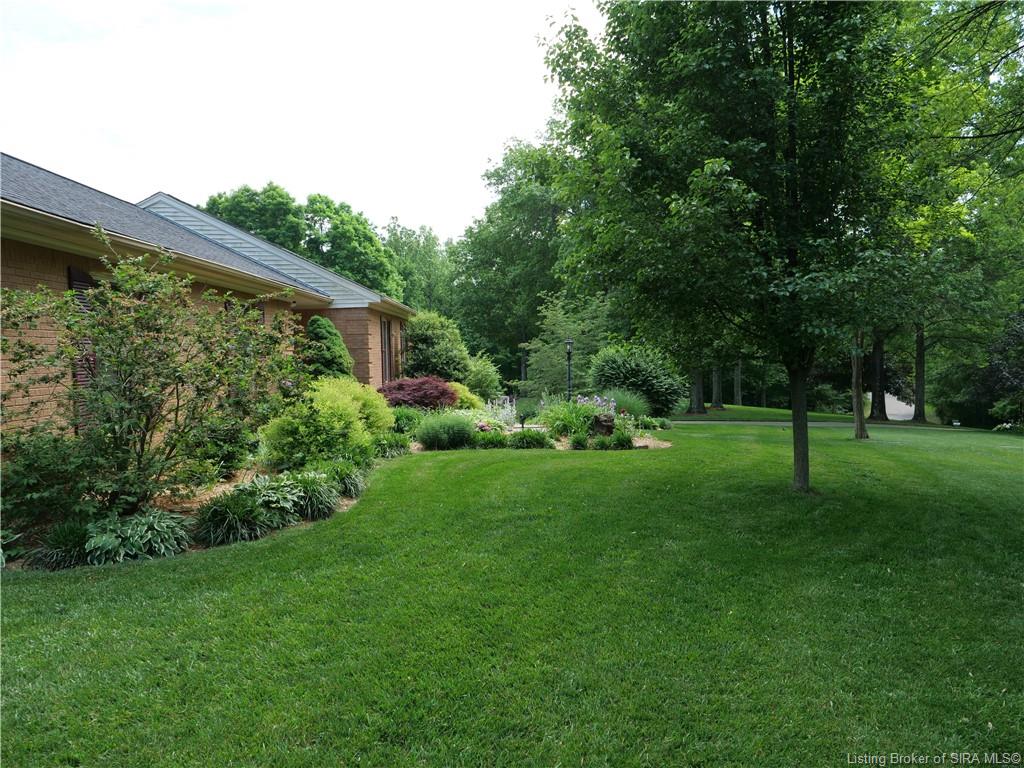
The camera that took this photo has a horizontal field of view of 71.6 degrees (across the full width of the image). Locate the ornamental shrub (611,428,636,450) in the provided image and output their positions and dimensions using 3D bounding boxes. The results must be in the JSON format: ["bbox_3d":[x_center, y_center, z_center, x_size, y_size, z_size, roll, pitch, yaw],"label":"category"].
[{"bbox_3d":[1.794,0.889,11.410,0.410,0.348,0.380,-1,3,0],"label":"ornamental shrub"}]

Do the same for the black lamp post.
[{"bbox_3d":[1.417,-0.168,17.200,0.220,1.950,0.220,0,3,0],"label":"black lamp post"}]

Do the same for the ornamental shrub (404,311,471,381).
[{"bbox_3d":[-2.025,-0.611,19.300,1.900,2.650,1.900,0,3,0],"label":"ornamental shrub"}]

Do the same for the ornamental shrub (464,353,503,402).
[{"bbox_3d":[-0.735,0.009,18.300,1.050,1.500,1.050,0,3,0],"label":"ornamental shrub"}]

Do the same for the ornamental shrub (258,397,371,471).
[{"bbox_3d":[-2.834,0.686,10.244,1.480,1.013,1.300,-1,3,0],"label":"ornamental shrub"}]

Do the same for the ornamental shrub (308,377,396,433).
[{"bbox_3d":[-2.419,0.521,10.700,1.300,1.150,1.250,0,3,0],"label":"ornamental shrub"}]

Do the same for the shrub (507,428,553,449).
[{"bbox_3d":[0.307,0.905,11.660,0.780,0.350,0.600,-1,3,0],"label":"shrub"}]

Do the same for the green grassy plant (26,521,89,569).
[{"bbox_3d":[-3.442,1.177,5.400,0.500,0.310,0.480,0,3,0],"label":"green grassy plant"}]

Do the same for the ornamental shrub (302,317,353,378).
[{"bbox_3d":[-3.374,-0.172,12.904,1.300,2.175,1.250,-1,3,0],"label":"ornamental shrub"}]

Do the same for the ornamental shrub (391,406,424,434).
[{"bbox_3d":[-1.887,0.723,12.700,0.650,0.570,0.620,0,3,0],"label":"ornamental shrub"}]

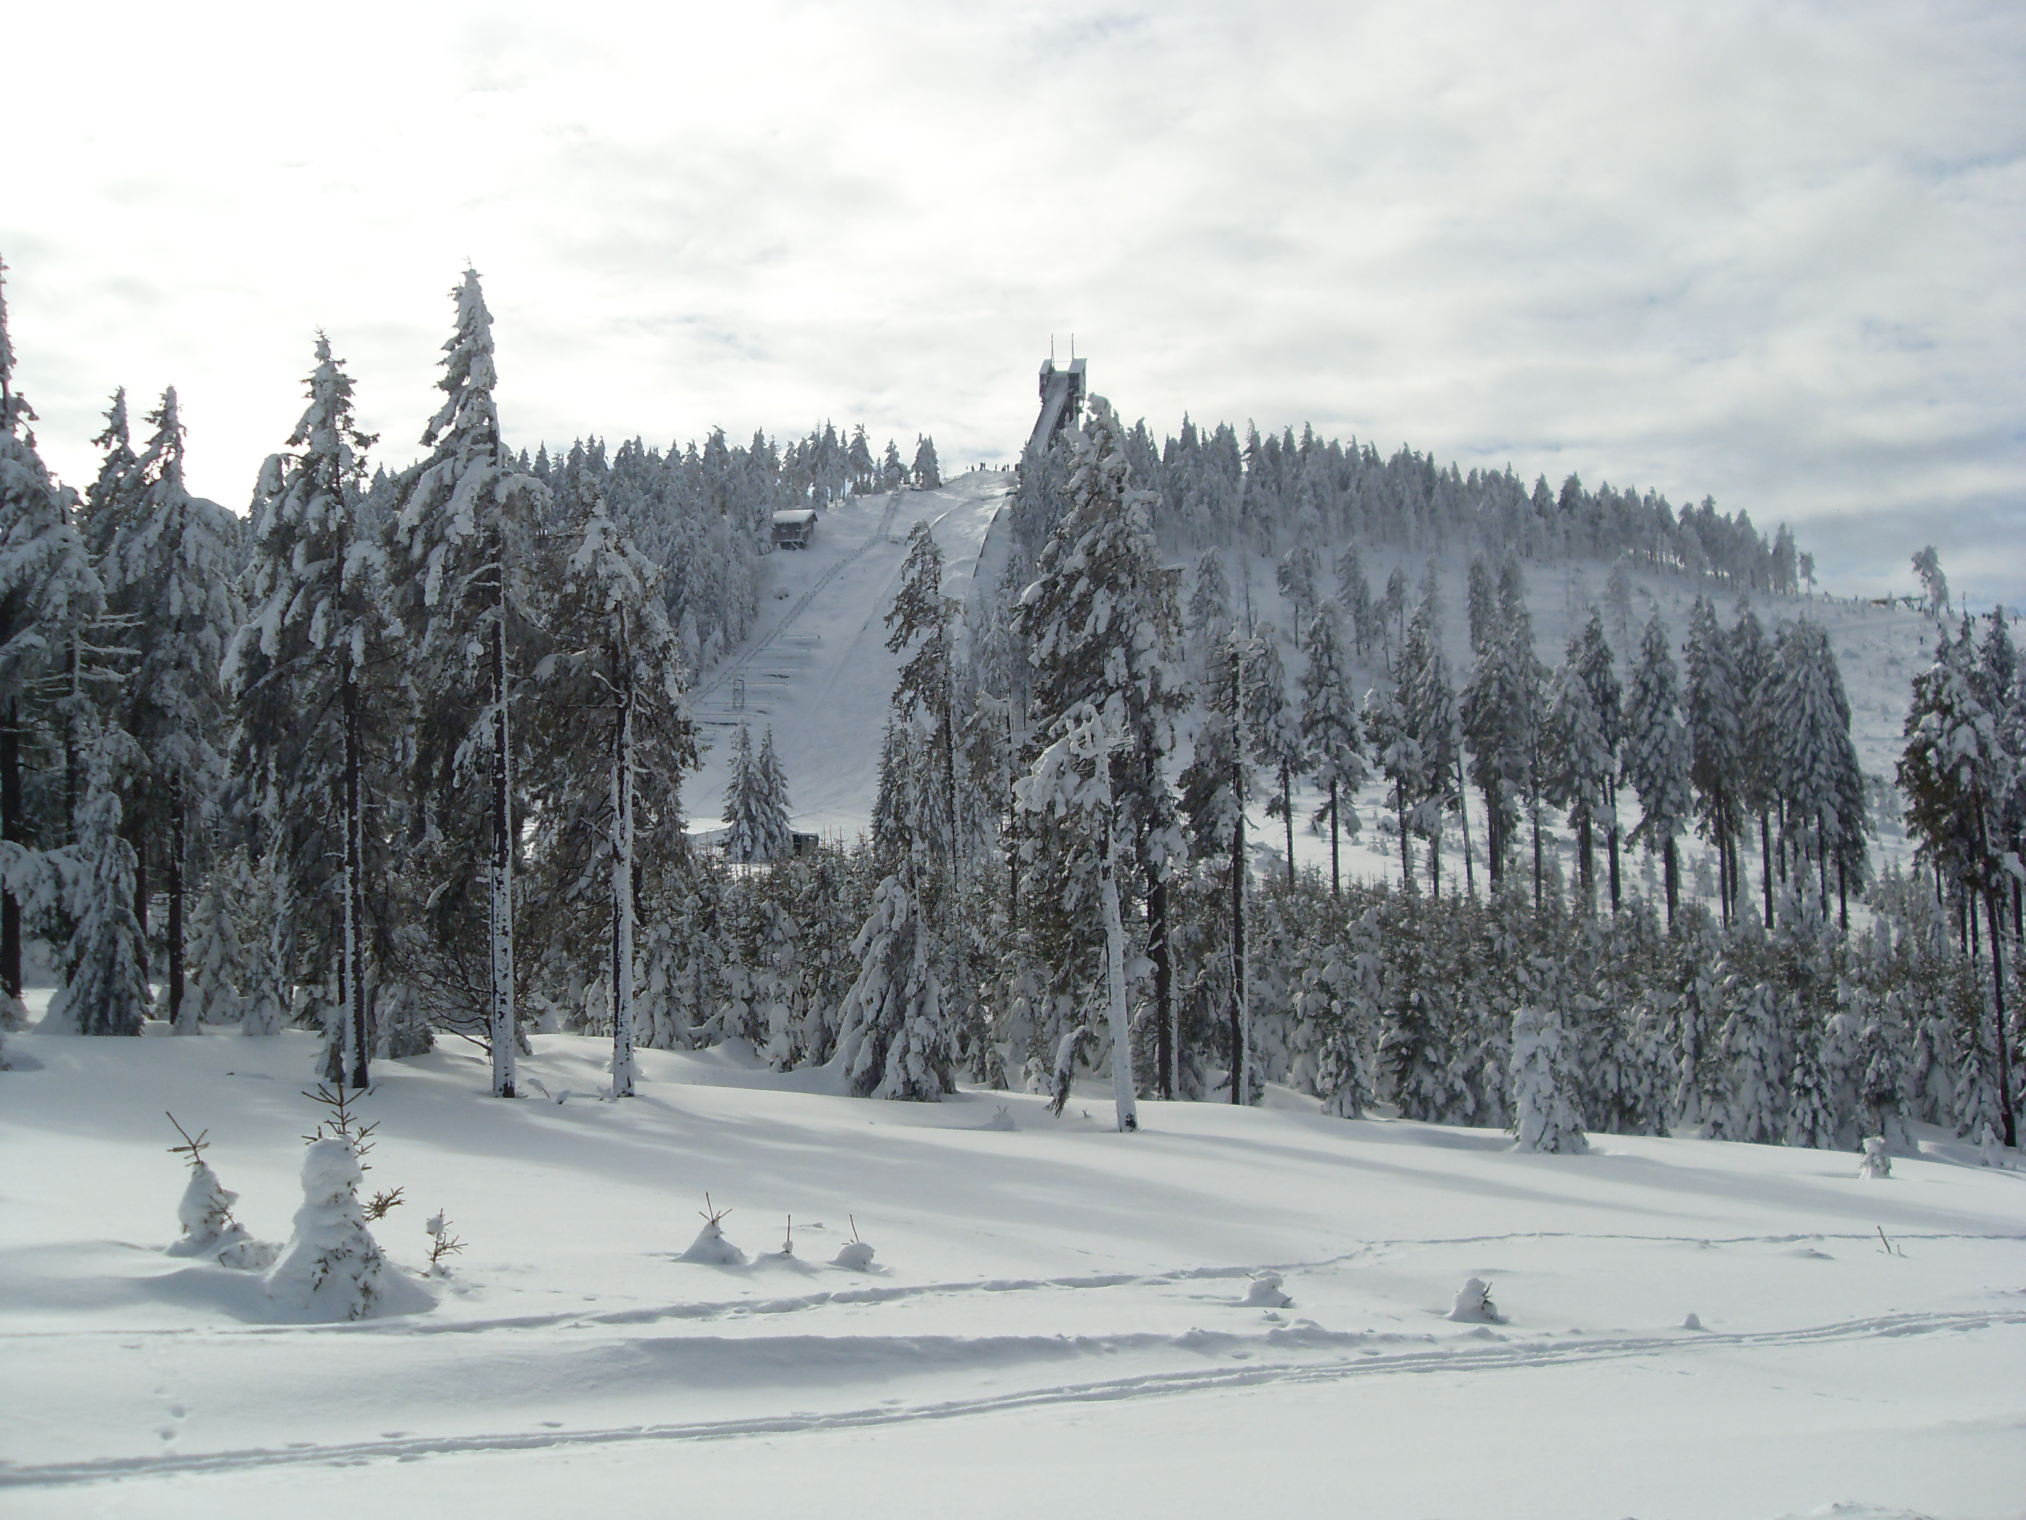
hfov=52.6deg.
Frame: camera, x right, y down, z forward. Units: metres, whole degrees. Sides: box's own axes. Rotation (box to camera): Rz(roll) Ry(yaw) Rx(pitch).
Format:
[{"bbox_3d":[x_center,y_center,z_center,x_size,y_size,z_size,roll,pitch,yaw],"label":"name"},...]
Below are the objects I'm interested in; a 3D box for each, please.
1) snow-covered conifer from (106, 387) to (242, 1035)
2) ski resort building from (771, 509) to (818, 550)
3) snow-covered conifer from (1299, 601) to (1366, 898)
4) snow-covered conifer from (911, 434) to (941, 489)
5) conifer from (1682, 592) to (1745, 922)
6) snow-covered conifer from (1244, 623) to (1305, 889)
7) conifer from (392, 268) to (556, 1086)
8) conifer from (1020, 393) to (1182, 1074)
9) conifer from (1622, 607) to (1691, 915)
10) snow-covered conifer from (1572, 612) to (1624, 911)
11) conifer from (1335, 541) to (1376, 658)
[{"bbox_3d":[-20.066,-1.266,49.000,3.218,15.562,3.218,-1,-4,0],"label":"snow-covered conifer"},{"bbox_3d":[-47.983,-50.591,450.000,8.200,8.600,6.500,-3,-4,19],"label":"ski resort building"},{"bbox_3d":[14.828,0.102,95.000,3.156,15.093,3.156,-1,-4,0],"label":"snow-covered conifer"},{"bbox_3d":[-18.274,-62.469,430.000,6.313,11.794,6.313,-1,-4,0],"label":"snow-covered conifer"},{"bbox_3d":[31.491,0.036,92.000,2.689,14.786,2.689,-1,-4,0],"label":"conifer"},{"bbox_3d":[12.021,0.654,94.000,2.905,13.544,2.905,-1,-4,0],"label":"snow-covered conifer"},{"bbox_3d":[-9.939,-1.491,37.500,3.042,15.214,3.042,-1,-4,0],"label":"conifer"},{"bbox_3d":[1.758,-0.406,41.000,3.421,14.023,3.421,-1,-4,0],"label":"conifer"},{"bbox_3d":[29.283,0.395,93.000,3.067,14.228,3.067,-1,-4,0],"label":"conifer"},{"bbox_3d":[28.017,0.189,98.000,2.424,14.539,2.424,-1,-4,0],"label":"snow-covered conifer"},{"bbox_3d":[40.985,-19.120,245.000,4.774,14.198,4.774,-1,-4,0],"label":"conifer"}]

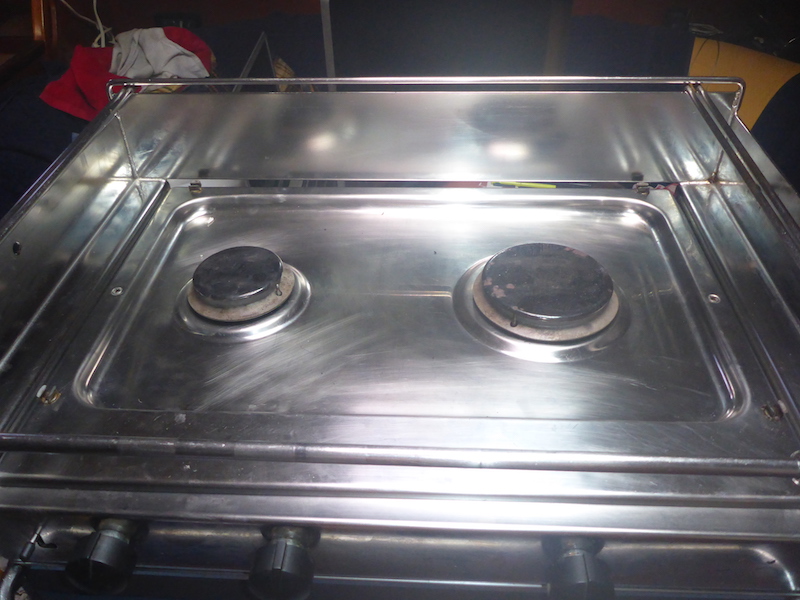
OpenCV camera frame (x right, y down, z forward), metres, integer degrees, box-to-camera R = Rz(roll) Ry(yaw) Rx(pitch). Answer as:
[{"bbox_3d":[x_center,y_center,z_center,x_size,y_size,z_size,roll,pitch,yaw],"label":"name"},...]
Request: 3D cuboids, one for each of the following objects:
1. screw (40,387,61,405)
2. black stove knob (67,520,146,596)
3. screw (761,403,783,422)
[{"bbox_3d":[-0.212,0.058,0.392,0.010,0.006,0.010,1,41,4],"label":"screw"},{"bbox_3d":[-0.156,0.135,0.349,0.036,0.036,0.032,1,41,4],"label":"black stove knob"},{"bbox_3d":[0.209,0.063,0.365,0.010,0.006,0.010,1,41,4],"label":"screw"}]

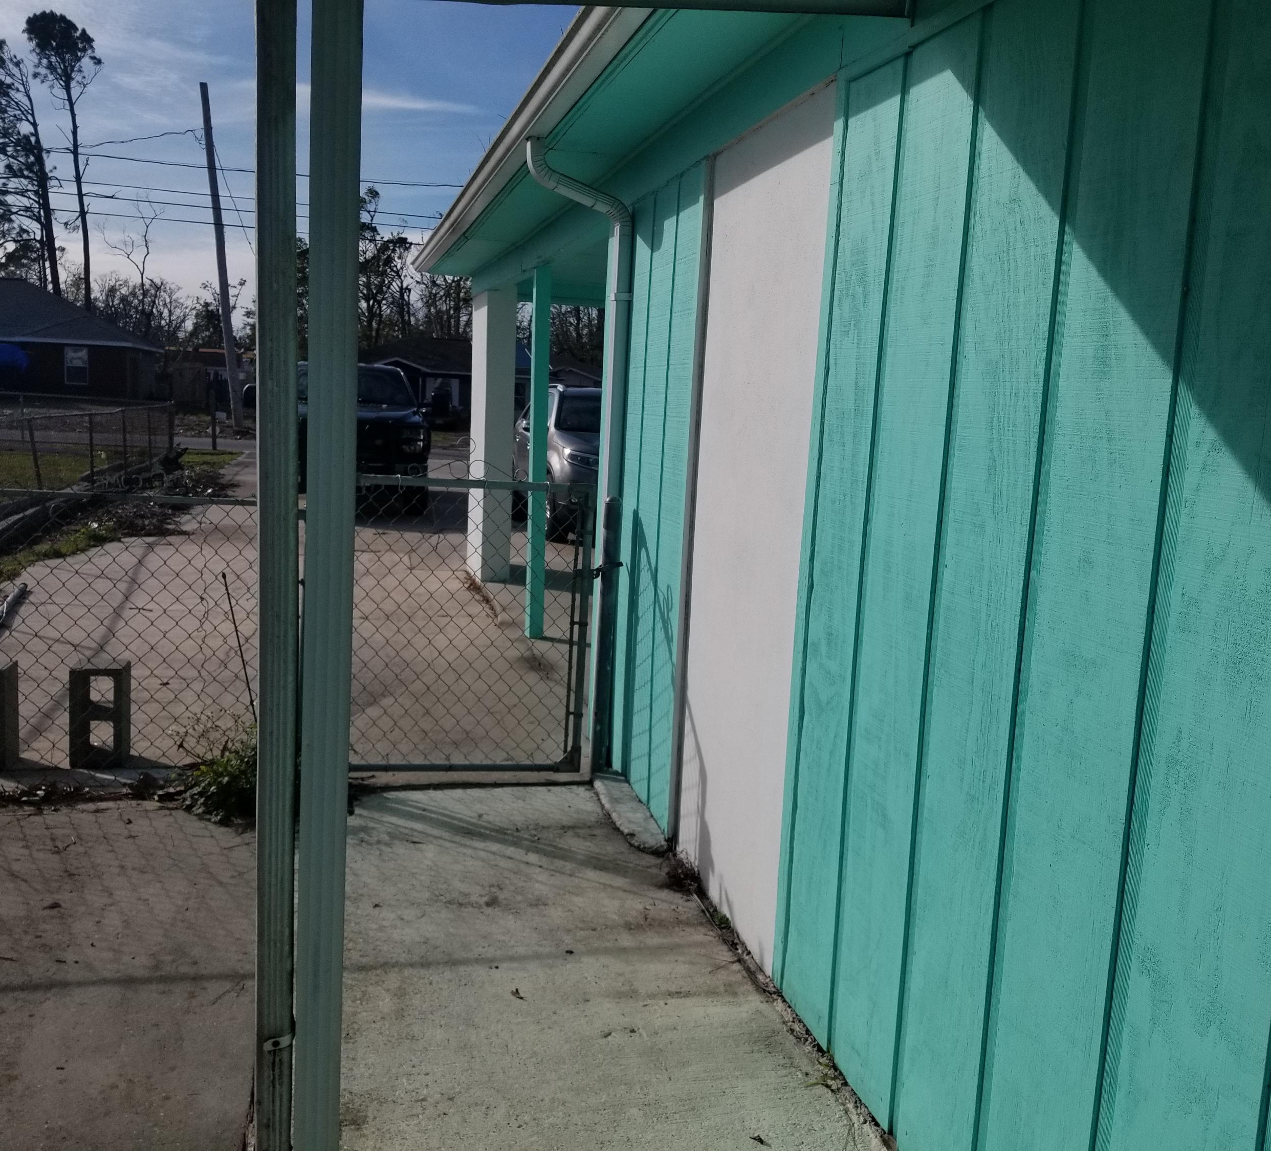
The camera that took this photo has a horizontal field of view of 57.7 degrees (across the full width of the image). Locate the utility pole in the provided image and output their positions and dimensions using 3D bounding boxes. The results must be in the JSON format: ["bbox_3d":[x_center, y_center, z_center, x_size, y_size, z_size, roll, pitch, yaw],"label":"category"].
[{"bbox_3d":[-11.902,-9.100,33.201,0.290,9.747,0.290,-5,10,-14],"label":"utility pole"}]

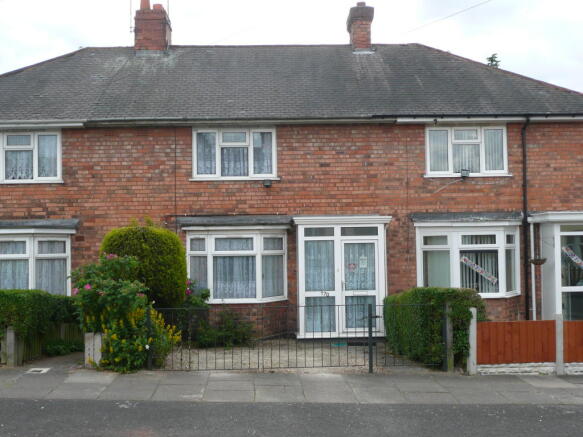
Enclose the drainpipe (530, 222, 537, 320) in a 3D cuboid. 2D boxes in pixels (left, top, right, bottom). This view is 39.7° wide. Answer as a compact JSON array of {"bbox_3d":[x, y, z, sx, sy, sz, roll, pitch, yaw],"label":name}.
[{"bbox_3d":[5.285,1.330,17.669,0.080,2.487,0.100,-1,-2,-2],"label":"drainpipe"}]

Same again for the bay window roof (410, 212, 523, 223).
[{"bbox_3d":[3.767,-0.021,17.300,2.380,0.220,0.750,-1,-1,-2],"label":"bay window roof"}]

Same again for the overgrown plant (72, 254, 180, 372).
[{"bbox_3d":[-2.337,1.313,11.657,1.420,1.620,1.300,-1,-2,-1],"label":"overgrown plant"}]

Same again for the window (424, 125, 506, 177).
[{"bbox_3d":[3.777,-1.432,17.360,1.760,1.070,0.130,-1,-2,-1],"label":"window"}]

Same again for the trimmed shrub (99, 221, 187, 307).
[{"bbox_3d":[-2.885,1.219,15.775,1.669,2.362,1.550,-1,-2,-2],"label":"trimmed shrub"}]

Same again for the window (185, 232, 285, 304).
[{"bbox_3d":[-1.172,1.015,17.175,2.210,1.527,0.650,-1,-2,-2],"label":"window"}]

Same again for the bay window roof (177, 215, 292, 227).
[{"bbox_3d":[-1.199,0.042,17.019,2.517,0.275,0.880,-1,-2,-2],"label":"bay window roof"}]

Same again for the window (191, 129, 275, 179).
[{"bbox_3d":[-1.211,-1.371,17.239,1.820,1.120,0.130,-1,-2,-1],"label":"window"}]

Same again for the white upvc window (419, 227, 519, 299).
[{"bbox_3d":[3.721,0.916,16.941,2.140,1.470,0.650,-1,-2,-1],"label":"white upvc window"}]

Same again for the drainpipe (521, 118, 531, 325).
[{"bbox_3d":[5.161,0.173,17.771,0.100,4.809,0.120,-1,-2,-2],"label":"drainpipe"}]

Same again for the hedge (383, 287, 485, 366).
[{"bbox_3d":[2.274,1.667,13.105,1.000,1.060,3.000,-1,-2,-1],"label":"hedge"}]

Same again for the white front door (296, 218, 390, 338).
[{"bbox_3d":[1.076,1.226,16.869,1.930,2.513,0.200,-1,-2,-2],"label":"white front door"}]

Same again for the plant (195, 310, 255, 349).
[{"bbox_3d":[-1.295,2.138,15.755,1.150,0.680,0.850,-1,-2,-1],"label":"plant"}]

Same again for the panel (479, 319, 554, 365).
[{"bbox_3d":[3.419,1.883,12.277,1.228,0.635,0.050,-1,-2,-2],"label":"panel"}]

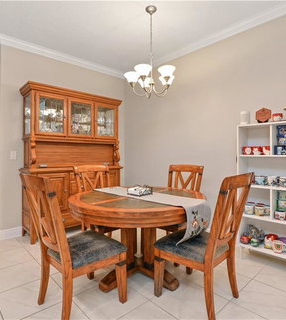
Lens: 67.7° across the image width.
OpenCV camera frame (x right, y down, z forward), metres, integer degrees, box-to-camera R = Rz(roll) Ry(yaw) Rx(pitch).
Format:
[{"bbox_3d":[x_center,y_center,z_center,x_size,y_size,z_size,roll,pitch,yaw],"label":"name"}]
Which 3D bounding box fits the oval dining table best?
[{"bbox_3d":[-0.047,0.744,2.153,1.340,0.778,1.340,0,1,-43],"label":"oval dining table"}]

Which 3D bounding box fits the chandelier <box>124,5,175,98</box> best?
[{"bbox_3d":[0.086,-1.219,2.460,0.600,1.030,0.600,0,0,0],"label":"chandelier"}]

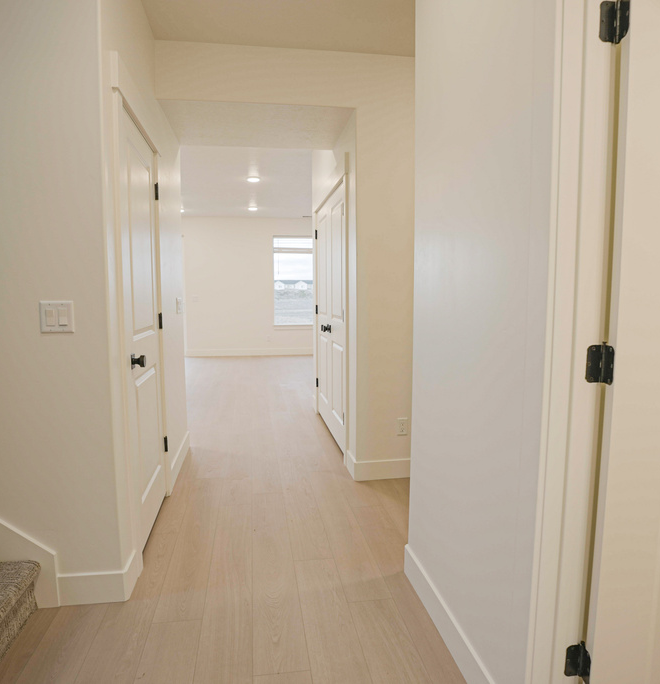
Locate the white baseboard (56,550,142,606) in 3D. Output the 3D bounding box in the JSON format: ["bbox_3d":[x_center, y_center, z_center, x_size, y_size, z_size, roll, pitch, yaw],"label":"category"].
[{"bbox_3d":[-0.943,0.964,1.877,0.265,0.131,0.184,-1,6,-10],"label":"white baseboard"}]

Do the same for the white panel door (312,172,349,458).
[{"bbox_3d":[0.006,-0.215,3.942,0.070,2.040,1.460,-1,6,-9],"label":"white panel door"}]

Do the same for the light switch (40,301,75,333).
[{"bbox_3d":[-1.009,-0.091,1.682,0.114,0.117,0.012,-1,6,-10],"label":"light switch"}]

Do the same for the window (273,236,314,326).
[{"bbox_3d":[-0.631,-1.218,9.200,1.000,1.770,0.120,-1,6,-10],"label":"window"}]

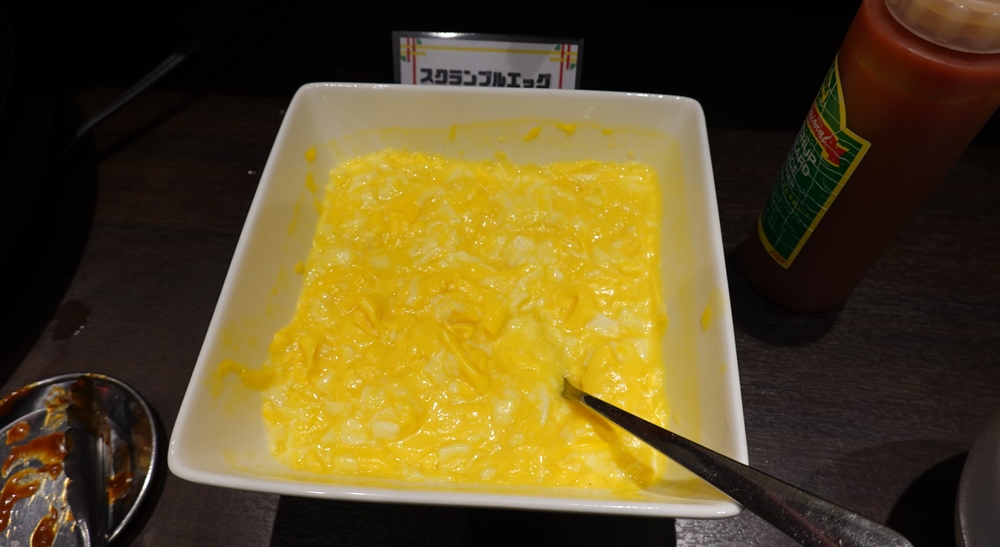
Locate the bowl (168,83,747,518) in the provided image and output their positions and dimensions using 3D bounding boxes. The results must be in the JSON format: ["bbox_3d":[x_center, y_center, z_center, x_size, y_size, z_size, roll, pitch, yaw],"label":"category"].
[{"bbox_3d":[-0.010,0.015,0.344,0.224,0.084,0.224,3,56,3],"label":"bowl"}]

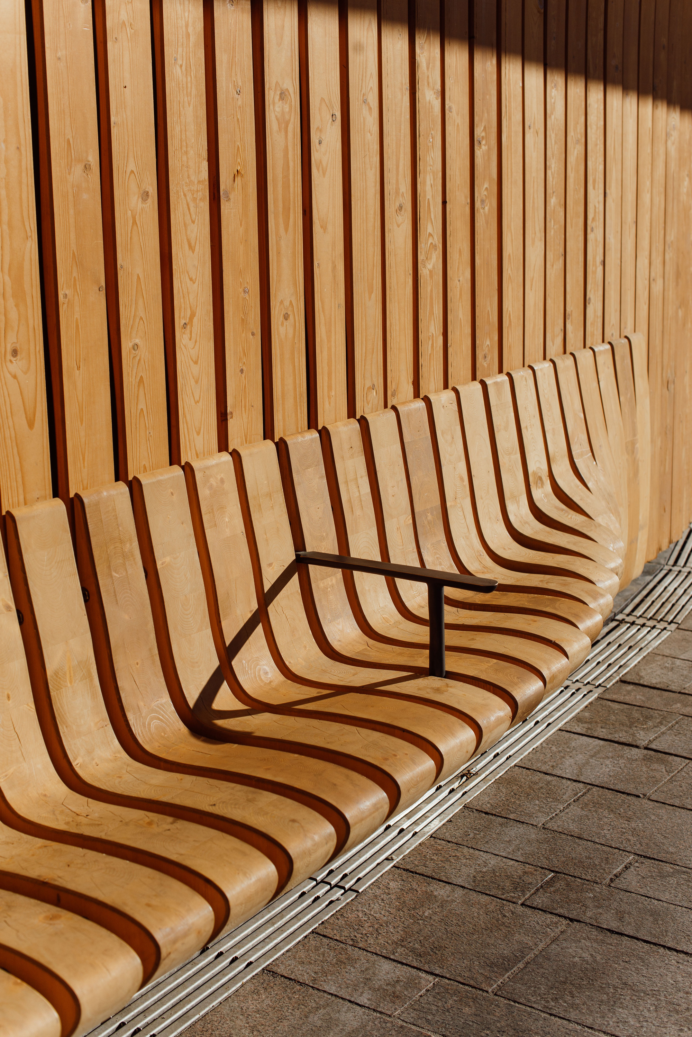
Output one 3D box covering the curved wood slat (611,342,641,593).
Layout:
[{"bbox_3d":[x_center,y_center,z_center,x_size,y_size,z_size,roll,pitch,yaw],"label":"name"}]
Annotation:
[{"bbox_3d":[1.063,-0.213,5.464,0.080,0.929,0.150,4,11,30],"label":"curved wood slat"}]

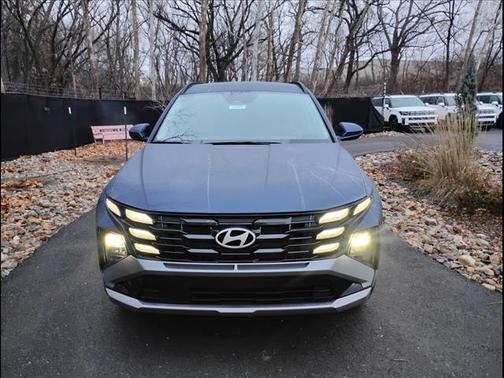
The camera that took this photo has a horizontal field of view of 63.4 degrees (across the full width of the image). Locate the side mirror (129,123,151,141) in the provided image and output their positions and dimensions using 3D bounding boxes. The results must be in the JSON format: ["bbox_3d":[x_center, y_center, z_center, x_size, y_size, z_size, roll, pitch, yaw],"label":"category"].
[{"bbox_3d":[-0.965,-0.499,3.563,0.240,0.165,0.170,0,12,1],"label":"side mirror"}]

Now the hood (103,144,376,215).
[{"bbox_3d":[-0.073,-0.111,2.654,1.580,0.230,1.180,0,21,1],"label":"hood"}]

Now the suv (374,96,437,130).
[{"bbox_3d":[7.951,-4.128,21.724,1.930,1.740,4.750,-1,12,-1],"label":"suv"}]

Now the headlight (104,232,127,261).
[{"bbox_3d":[-0.760,0.325,2.290,0.125,0.150,0.120,0,12,1],"label":"headlight"}]

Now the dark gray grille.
[{"bbox_3d":[-0.077,0.223,2.140,1.310,0.270,0.240,0,12,1],"label":"dark gray grille"}]

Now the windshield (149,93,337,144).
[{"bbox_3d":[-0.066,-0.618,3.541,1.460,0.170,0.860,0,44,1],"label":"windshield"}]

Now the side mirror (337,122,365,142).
[{"bbox_3d":[0.865,-0.508,3.544,0.240,0.165,0.170,0,12,1],"label":"side mirror"}]

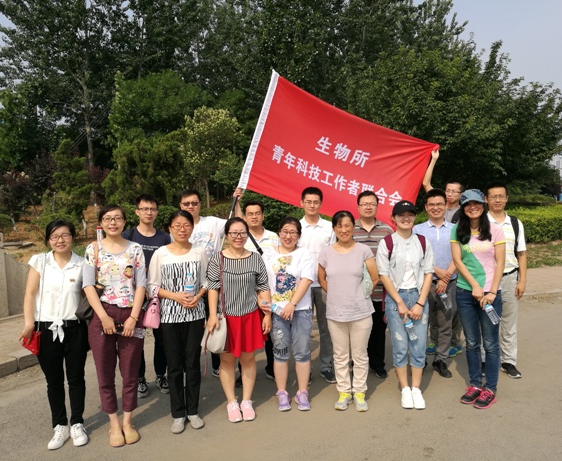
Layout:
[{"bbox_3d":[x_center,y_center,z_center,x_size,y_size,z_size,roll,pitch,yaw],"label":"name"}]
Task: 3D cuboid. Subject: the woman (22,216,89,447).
[{"bbox_3d":[-1.571,0.720,3.411,0.460,1.583,0.330,-3,3,-18],"label":"woman"}]

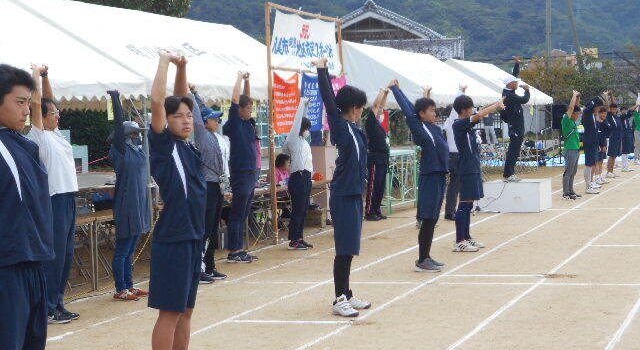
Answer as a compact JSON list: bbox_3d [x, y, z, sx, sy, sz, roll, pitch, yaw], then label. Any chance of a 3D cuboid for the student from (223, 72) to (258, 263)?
[{"bbox_3d":[-0.848,-0.095,14.982,0.350,2.020,0.480,-1,2,12],"label":"student"}]

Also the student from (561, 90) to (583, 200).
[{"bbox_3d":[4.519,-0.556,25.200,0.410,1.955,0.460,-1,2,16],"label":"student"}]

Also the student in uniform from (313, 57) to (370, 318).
[{"bbox_3d":[0.161,0.080,10.550,0.410,1.928,0.480,-1,2,12],"label":"student in uniform"}]

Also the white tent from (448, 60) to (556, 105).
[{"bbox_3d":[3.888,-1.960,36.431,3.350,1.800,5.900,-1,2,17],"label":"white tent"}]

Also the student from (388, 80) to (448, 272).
[{"bbox_3d":[0.995,-0.015,14.050,0.500,1.880,0.470,0,3,18],"label":"student"}]

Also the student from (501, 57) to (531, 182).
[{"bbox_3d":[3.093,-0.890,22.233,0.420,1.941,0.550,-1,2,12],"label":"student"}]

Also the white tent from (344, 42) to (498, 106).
[{"bbox_3d":[1.528,-1.272,29.333,3.550,2.800,6.900,1,3,18],"label":"white tent"}]

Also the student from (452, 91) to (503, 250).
[{"bbox_3d":[1.738,-0.037,15.411,0.530,1.714,0.460,-1,2,12],"label":"student"}]

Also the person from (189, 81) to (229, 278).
[{"bbox_3d":[-1.077,0.068,13.700,0.430,1.921,0.460,0,3,18],"label":"person"}]

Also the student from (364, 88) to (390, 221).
[{"bbox_3d":[0.848,-0.320,20.900,0.410,1.963,0.460,-1,2,14],"label":"student"}]

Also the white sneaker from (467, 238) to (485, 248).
[{"bbox_3d":[1.734,0.748,15.885,0.275,0.115,0.100,-1,2,12],"label":"white sneaker"}]

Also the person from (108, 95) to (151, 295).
[{"bbox_3d":[-1.632,0.159,11.978,0.370,1.778,0.460,-1,2,12],"label":"person"}]

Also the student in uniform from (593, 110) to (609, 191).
[{"bbox_3d":[5.849,-0.605,29.300,0.360,1.606,0.450,0,3,25],"label":"student in uniform"}]

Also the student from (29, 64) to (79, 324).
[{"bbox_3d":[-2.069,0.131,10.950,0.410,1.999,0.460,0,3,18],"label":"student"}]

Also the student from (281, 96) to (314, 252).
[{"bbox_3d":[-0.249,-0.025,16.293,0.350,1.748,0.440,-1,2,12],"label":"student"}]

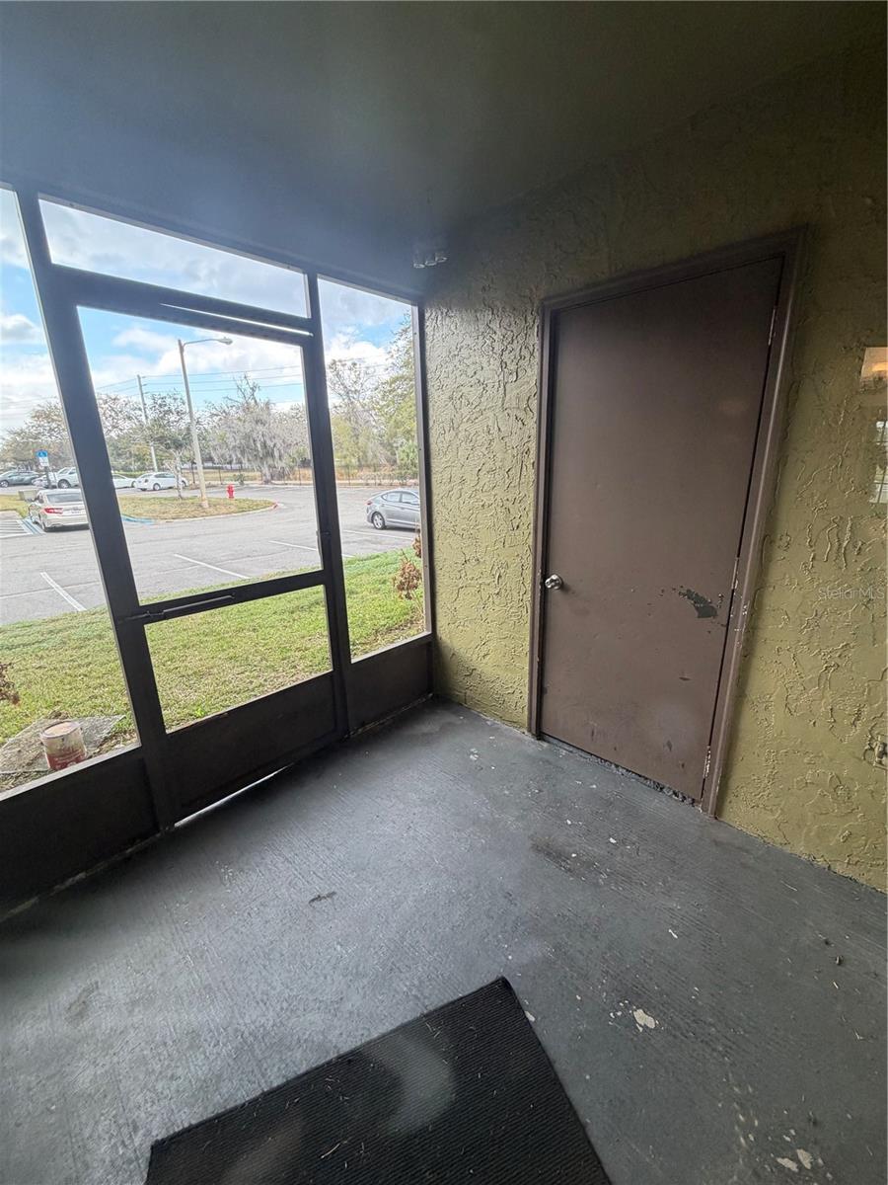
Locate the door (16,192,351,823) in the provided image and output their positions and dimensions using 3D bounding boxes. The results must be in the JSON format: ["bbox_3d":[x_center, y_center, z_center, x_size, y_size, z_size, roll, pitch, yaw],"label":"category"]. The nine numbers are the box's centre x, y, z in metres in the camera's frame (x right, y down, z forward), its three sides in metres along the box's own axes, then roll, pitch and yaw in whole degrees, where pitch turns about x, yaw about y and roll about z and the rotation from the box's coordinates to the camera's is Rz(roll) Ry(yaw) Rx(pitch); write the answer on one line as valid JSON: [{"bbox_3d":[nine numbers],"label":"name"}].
[{"bbox_3d":[-0.884,-0.194,2.043,0.060,2.241,0.997,13,21,42],"label":"door"}]

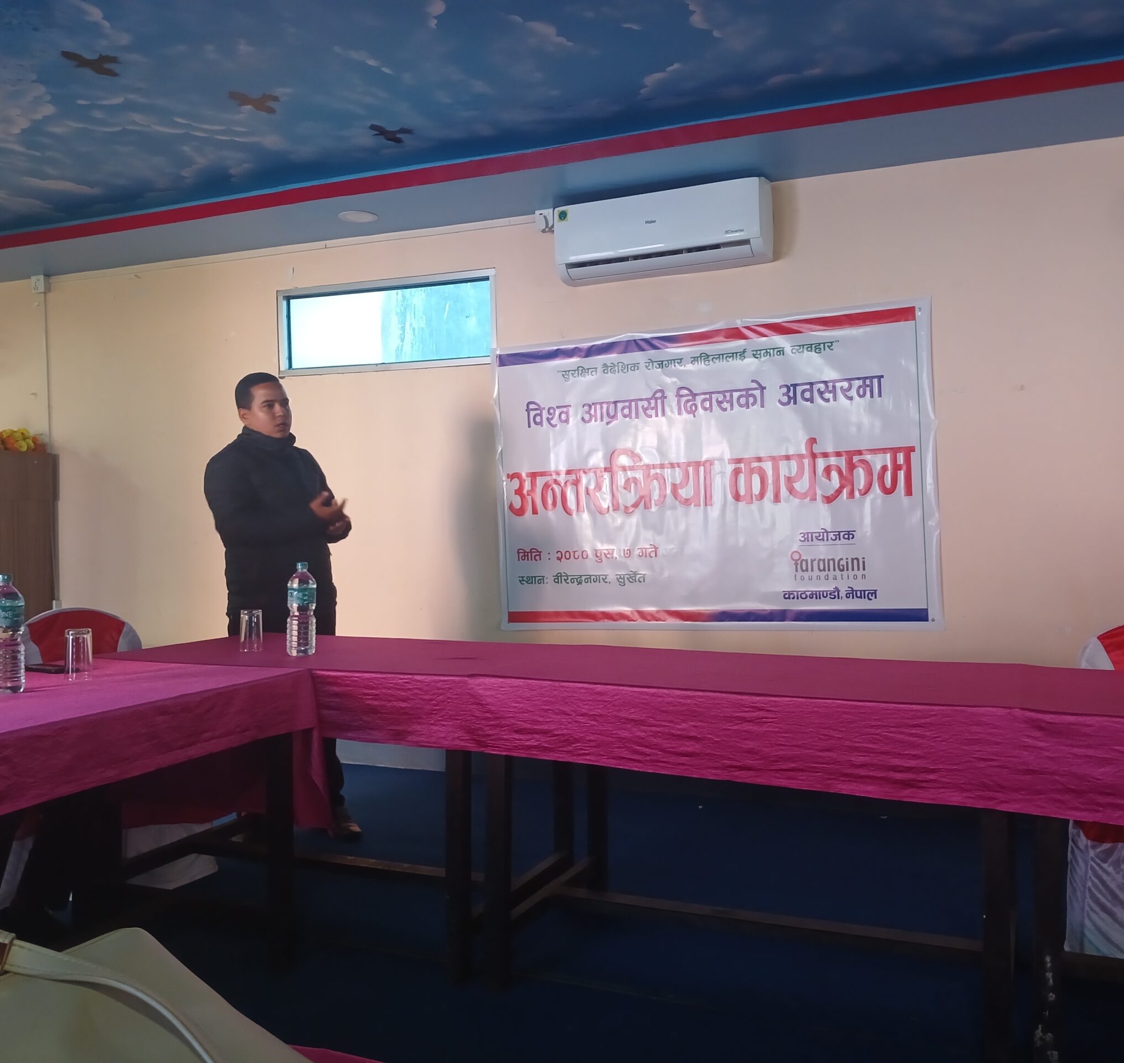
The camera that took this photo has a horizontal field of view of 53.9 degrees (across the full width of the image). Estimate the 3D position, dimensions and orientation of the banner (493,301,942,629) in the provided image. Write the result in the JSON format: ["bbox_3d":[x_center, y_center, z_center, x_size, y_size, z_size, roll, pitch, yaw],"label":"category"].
[{"bbox_3d":[0.560,-0.217,4.471,1.820,1.220,0.025,-2,0,23],"label":"banner"}]

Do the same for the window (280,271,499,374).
[{"bbox_3d":[-0.814,-0.942,5.084,1.165,0.420,0.080,-1,0,23],"label":"window"}]

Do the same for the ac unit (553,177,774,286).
[{"bbox_3d":[0.400,-1.200,4.433,0.848,0.297,0.200,-1,0,23],"label":"ac unit"}]

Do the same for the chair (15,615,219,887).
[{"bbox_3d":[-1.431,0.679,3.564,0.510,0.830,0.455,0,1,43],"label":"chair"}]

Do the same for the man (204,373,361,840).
[{"bbox_3d":[-1.007,0.247,3.932,0.440,1.680,0.520,0,0,29],"label":"man"}]

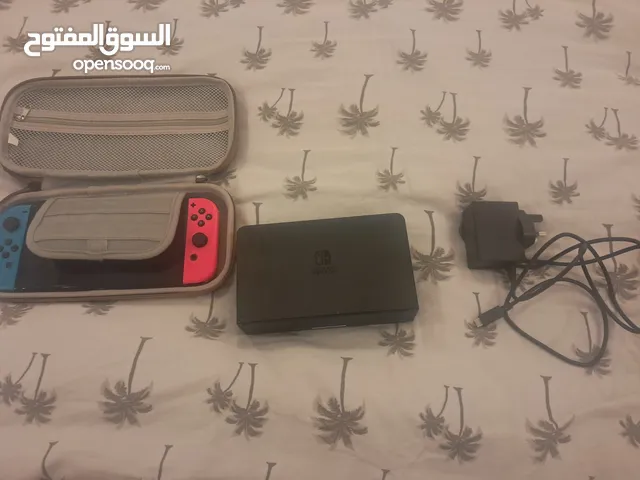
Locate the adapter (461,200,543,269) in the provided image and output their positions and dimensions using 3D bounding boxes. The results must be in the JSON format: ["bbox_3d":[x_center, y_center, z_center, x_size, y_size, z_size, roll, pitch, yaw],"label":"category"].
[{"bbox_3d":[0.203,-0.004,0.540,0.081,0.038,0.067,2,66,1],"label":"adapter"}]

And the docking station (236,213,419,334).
[{"bbox_3d":[0.006,0.036,0.519,0.173,0.052,0.104,-5,66,1],"label":"docking station"}]

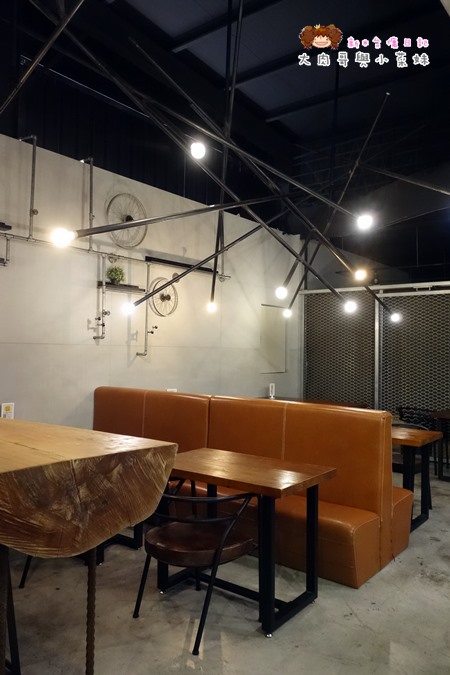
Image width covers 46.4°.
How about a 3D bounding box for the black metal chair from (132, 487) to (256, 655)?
[{"bbox_3d":[-0.149,1.169,2.852,0.515,0.731,0.525,2,-2,-45],"label":"black metal chair"}]

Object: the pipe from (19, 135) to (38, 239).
[{"bbox_3d":[-1.783,-1.360,4.764,0.227,0.989,0.062,0,-1,38],"label":"pipe"}]

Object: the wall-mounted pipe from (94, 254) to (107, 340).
[{"bbox_3d":[-1.281,-0.414,5.430,0.196,0.906,0.062,0,-1,38],"label":"wall-mounted pipe"}]

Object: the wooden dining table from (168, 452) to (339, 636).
[{"bbox_3d":[0.077,1.161,3.176,0.997,0.765,0.605,0,-1,38],"label":"wooden dining table"}]

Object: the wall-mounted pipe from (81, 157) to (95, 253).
[{"bbox_3d":[-1.384,-1.335,5.302,0.196,0.968,0.062,0,-1,38],"label":"wall-mounted pipe"}]

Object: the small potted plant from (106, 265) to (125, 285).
[{"bbox_3d":[-1.162,-0.663,5.566,0.196,0.196,0.196,1,-1,0],"label":"small potted plant"}]

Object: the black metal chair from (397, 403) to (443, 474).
[{"bbox_3d":[2.419,1.255,6.493,0.556,0.762,0.546,0,-1,38],"label":"black metal chair"}]

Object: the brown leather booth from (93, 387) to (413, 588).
[{"bbox_3d":[-0.087,1.038,4.566,3.064,1.060,0.949,0,-1,38],"label":"brown leather booth"}]

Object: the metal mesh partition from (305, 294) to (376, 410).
[{"bbox_3d":[1.817,0.444,8.460,1.339,2.441,0.062,0,-1,38],"label":"metal mesh partition"}]

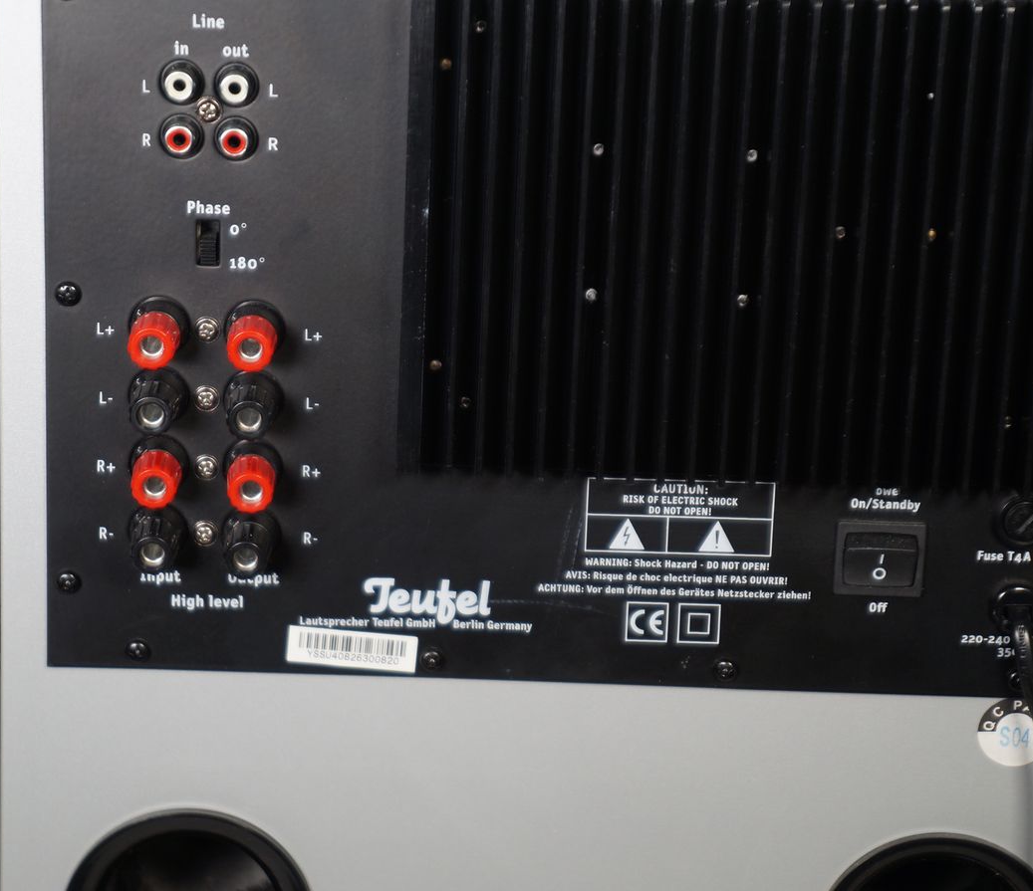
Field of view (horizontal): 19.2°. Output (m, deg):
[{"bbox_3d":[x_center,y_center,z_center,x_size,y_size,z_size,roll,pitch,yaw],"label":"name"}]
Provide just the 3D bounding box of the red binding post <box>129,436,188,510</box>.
[{"bbox_3d":[-0.098,0.009,0.836,0.017,0.017,0.021,2,16,-1],"label":"red binding post"}]

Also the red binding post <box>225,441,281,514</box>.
[{"bbox_3d":[-0.072,0.010,0.836,0.017,0.017,0.021,2,16,-1],"label":"red binding post"}]

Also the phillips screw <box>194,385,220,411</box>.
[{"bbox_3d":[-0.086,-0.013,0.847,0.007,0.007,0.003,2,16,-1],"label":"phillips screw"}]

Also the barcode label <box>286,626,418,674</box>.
[{"bbox_3d":[-0.046,0.058,0.862,0.036,0.011,0.001,5,16,-2],"label":"barcode label"}]

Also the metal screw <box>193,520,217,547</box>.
[{"bbox_3d":[-0.087,0.025,0.851,0.007,0.007,0.003,2,16,-1],"label":"metal screw"}]

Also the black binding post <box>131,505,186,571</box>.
[{"bbox_3d":[-0.100,0.028,0.850,0.017,0.017,0.019,2,16,-1],"label":"black binding post"}]

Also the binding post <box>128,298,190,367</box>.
[{"bbox_3d":[-0.098,-0.030,0.833,0.017,0.017,0.019,2,16,-1],"label":"binding post"}]

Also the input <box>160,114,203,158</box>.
[{"bbox_3d":[-0.090,-0.082,0.817,0.012,0.012,0.007,2,16,-1],"label":"input"}]

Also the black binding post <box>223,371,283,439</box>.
[{"bbox_3d":[-0.073,-0.010,0.839,0.017,0.017,0.019,2,16,-1],"label":"black binding post"}]

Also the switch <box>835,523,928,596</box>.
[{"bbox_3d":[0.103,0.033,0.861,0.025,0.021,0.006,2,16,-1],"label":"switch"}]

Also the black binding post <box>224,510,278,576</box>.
[{"bbox_3d":[-0.074,0.029,0.850,0.017,0.017,0.019,2,16,-1],"label":"black binding post"}]

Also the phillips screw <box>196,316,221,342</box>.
[{"bbox_3d":[-0.084,-0.032,0.835,0.007,0.007,0.003,2,16,-1],"label":"phillips screw"}]

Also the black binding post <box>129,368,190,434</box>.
[{"bbox_3d":[-0.098,-0.011,0.832,0.017,0.017,0.017,2,16,-1],"label":"black binding post"}]

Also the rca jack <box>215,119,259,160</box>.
[{"bbox_3d":[-0.076,-0.082,0.825,0.012,0.012,0.007,2,16,-1],"label":"rca jack"}]

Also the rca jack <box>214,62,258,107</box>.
[{"bbox_3d":[-0.075,-0.096,0.820,0.012,0.012,0.007,2,16,-1],"label":"rca jack"}]

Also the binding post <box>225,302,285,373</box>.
[{"bbox_3d":[-0.071,-0.028,0.825,0.017,0.017,0.021,2,16,-1],"label":"binding post"}]

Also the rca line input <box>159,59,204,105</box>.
[{"bbox_3d":[-0.090,-0.097,0.820,0.012,0.012,0.007,2,16,-1],"label":"rca line input"}]

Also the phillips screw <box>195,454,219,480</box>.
[{"bbox_3d":[-0.086,0.006,0.845,0.007,0.007,0.003,2,16,-1],"label":"phillips screw"}]

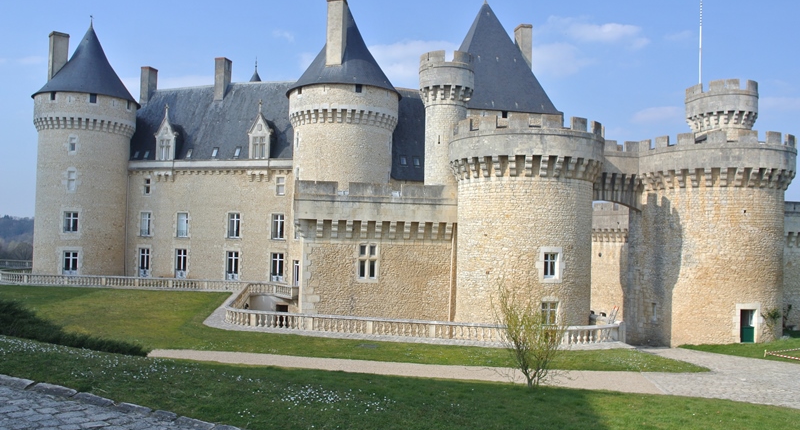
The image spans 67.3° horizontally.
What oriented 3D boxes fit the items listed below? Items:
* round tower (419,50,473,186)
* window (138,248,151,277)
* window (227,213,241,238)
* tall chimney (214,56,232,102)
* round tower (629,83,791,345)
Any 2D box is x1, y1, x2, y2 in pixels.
[{"bbox_3d":[3.232,-5.966,39.433,3.620,8.450,3.620,1,-1,4],"label":"round tower"},{"bbox_3d":[-27.467,5.227,64.560,1.381,3.173,0.300,1,-1,17],"label":"window"},{"bbox_3d":[-16.993,1.084,61.438,1.471,2.568,0.300,1,-1,17],"label":"window"},{"bbox_3d":[-20.138,-15.303,68.631,1.255,4.813,1.600,1,-1,17],"label":"tall chimney"},{"bbox_3d":[22.082,-0.537,42.569,10.000,17.600,9.900,1,-2,0],"label":"round tower"}]

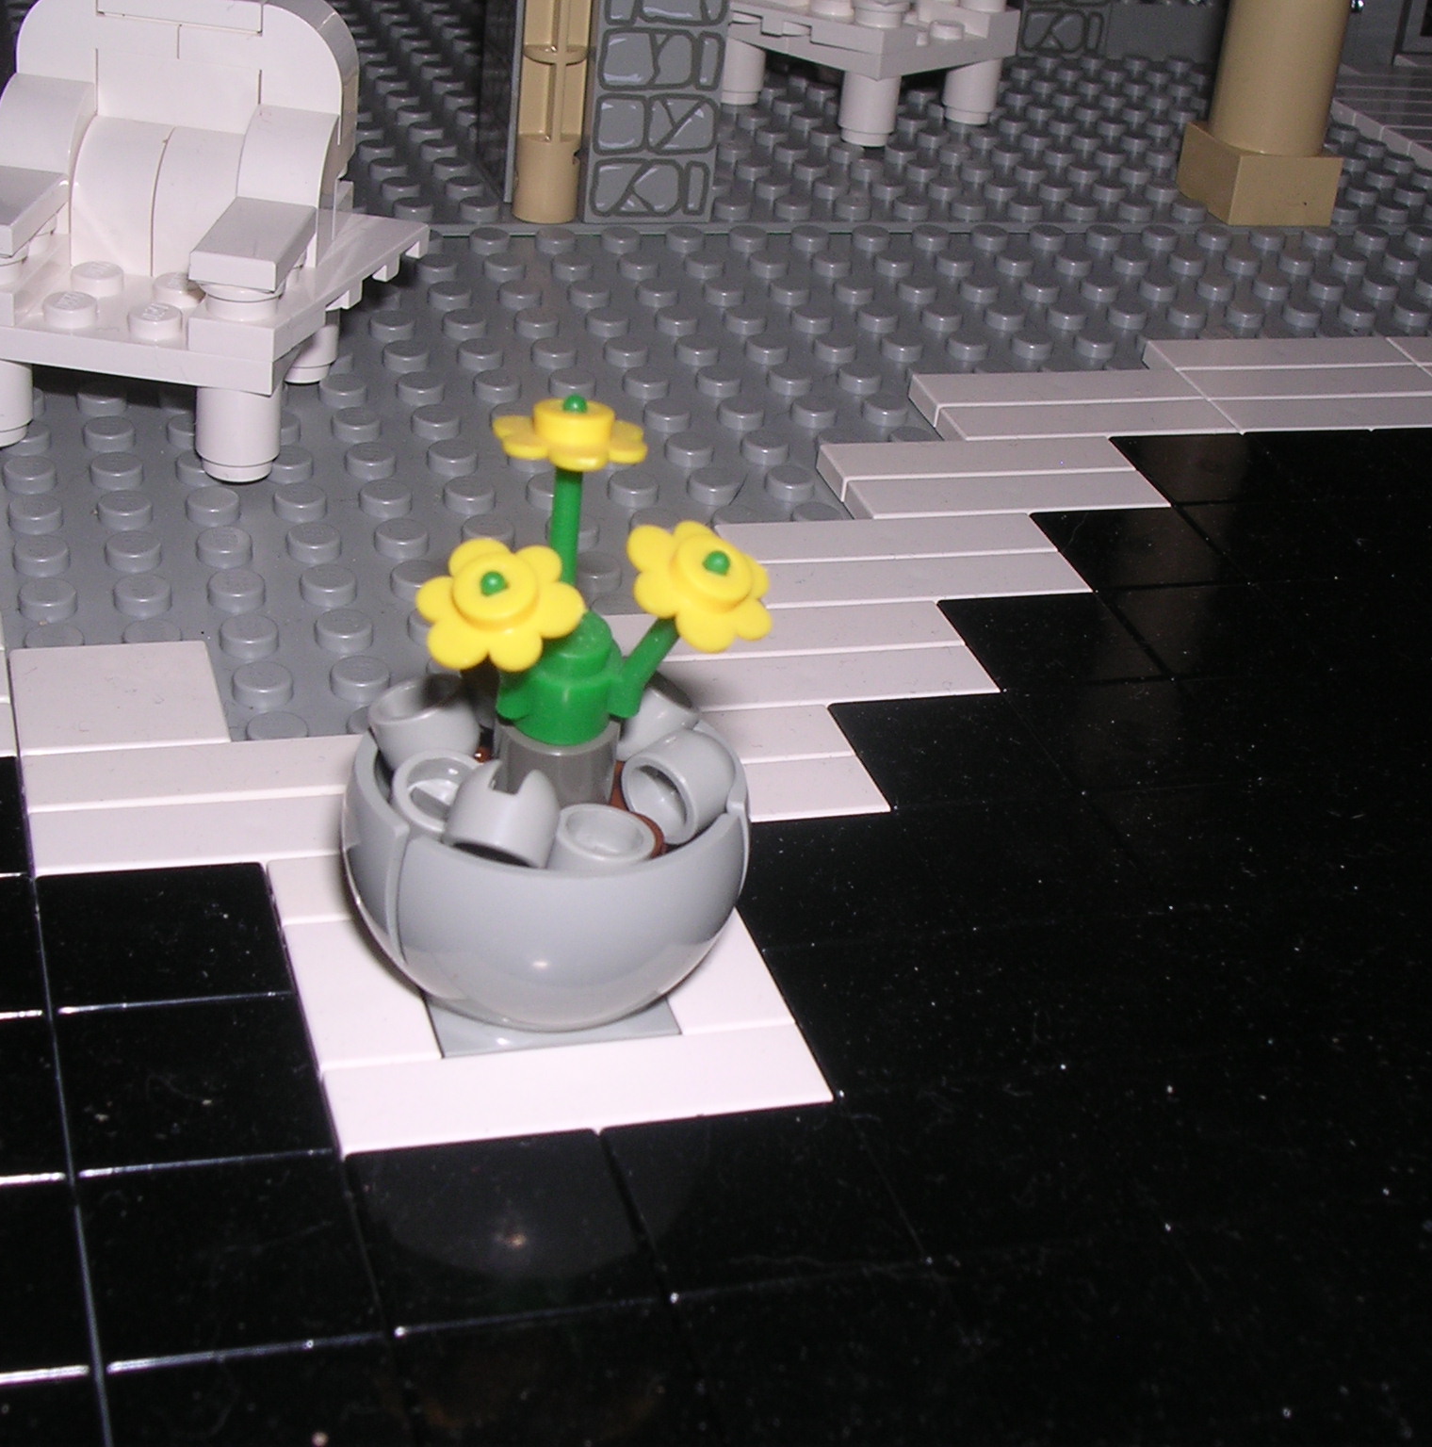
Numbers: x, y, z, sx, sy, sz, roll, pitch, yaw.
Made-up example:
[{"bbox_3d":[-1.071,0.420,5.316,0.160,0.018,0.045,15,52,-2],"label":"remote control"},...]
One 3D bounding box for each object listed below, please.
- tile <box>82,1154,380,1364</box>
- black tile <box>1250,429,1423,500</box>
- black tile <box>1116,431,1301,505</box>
[{"bbox_3d":[-0.028,0.032,0.138,0.016,0.003,0.016,-4,32,-17],"label":"tile"},{"bbox_3d":[0.066,-0.026,0.253,0.016,0.003,0.016,-4,32,-17],"label":"black tile"},{"bbox_3d":[0.051,-0.025,0.249,0.016,0.003,0.016,-4,32,-17],"label":"black tile"}]

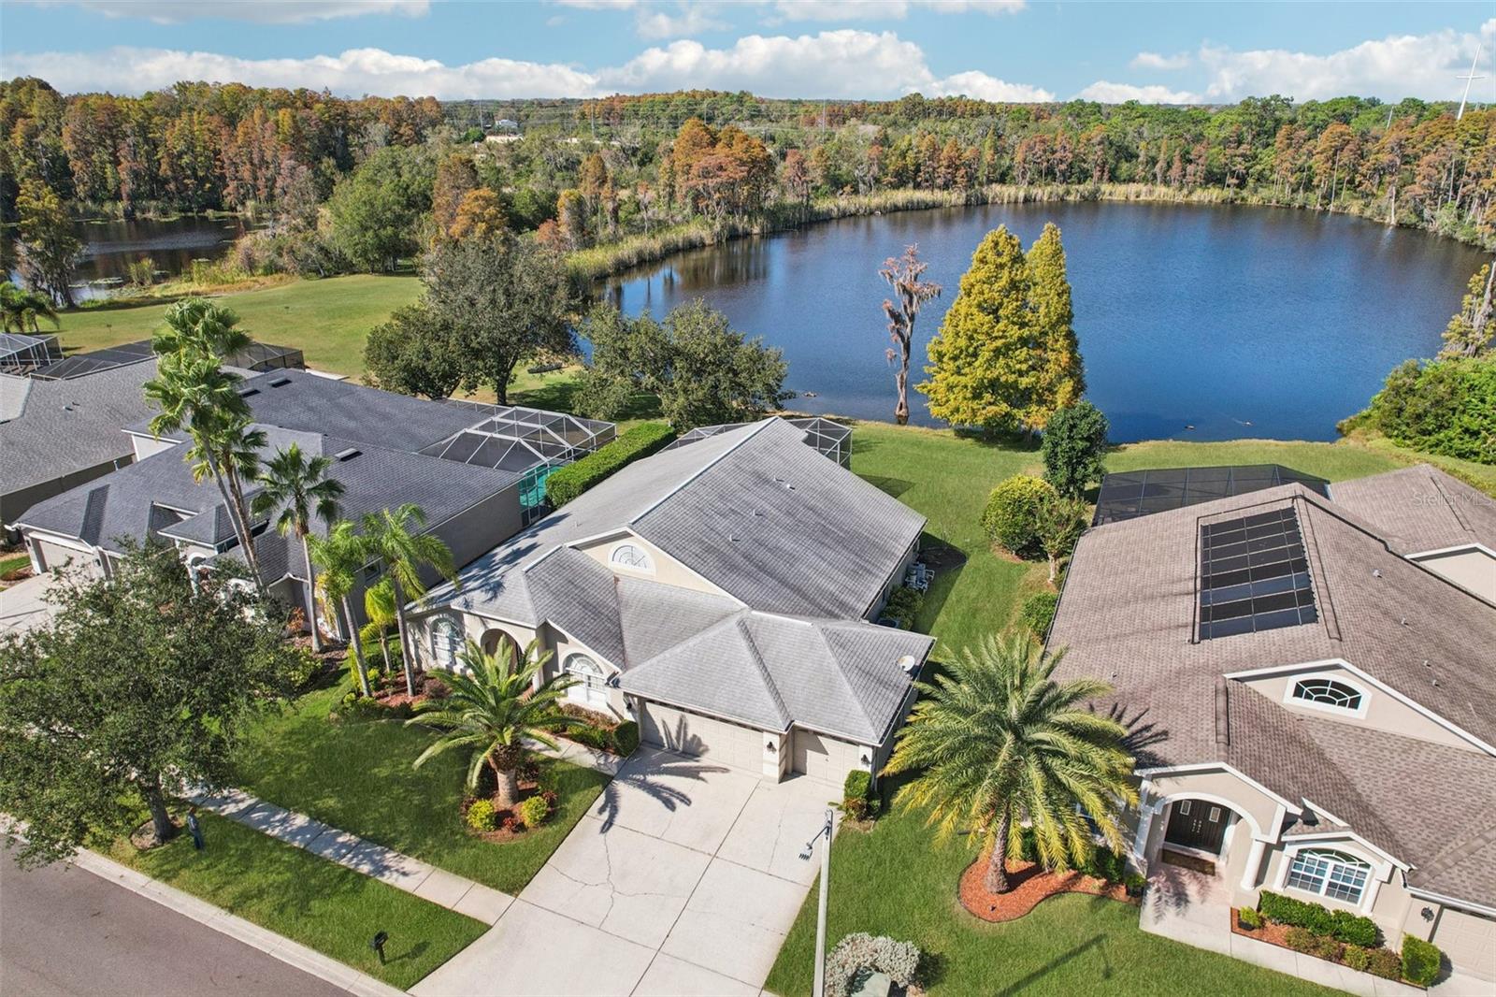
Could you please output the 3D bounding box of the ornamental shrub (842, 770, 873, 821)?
[{"bbox_3d":[3.800,10.194,31.608,1.050,1.360,1.150,0,23,0],"label":"ornamental shrub"}]

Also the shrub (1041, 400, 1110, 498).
[{"bbox_3d":[19.559,-2.760,54.436,3.800,6.300,3.800,10,25,22],"label":"shrub"}]

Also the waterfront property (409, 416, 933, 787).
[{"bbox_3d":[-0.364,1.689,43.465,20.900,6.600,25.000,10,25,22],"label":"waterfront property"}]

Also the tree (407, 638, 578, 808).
[{"bbox_3d":[-8.358,8.110,30.582,5.700,6.000,5.700,0,23,0],"label":"tree"}]

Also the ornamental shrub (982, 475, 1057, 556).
[{"bbox_3d":[14.770,0.984,49.796,3.750,4.200,3.750,0,23,0],"label":"ornamental shrub"}]

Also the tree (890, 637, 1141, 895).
[{"bbox_3d":[7.477,8.150,26.159,6.500,8.100,6.500,10,25,22],"label":"tree"}]

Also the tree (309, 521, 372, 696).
[{"bbox_3d":[-15.410,4.436,35.511,2.400,7.700,2.600,10,25,22],"label":"tree"}]

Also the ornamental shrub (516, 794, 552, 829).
[{"bbox_3d":[-7.280,10.680,31.241,1.050,0.920,1.050,0,23,0],"label":"ornamental shrub"}]

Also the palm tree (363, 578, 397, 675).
[{"bbox_3d":[-15.394,5.500,38.694,1.900,4.500,1.900,0,23,0],"label":"palm tree"}]

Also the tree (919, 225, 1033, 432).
[{"bbox_3d":[17.543,-11.712,66.772,9.000,15.600,9.000,0,23,0],"label":"tree"}]

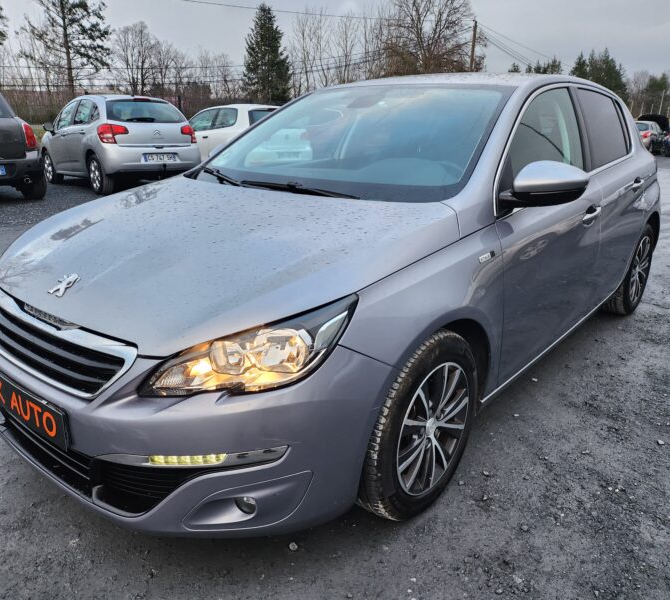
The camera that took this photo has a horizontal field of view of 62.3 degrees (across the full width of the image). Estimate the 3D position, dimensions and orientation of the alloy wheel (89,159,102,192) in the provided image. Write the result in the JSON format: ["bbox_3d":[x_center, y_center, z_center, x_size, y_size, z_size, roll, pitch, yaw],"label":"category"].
[{"bbox_3d":[-3.689,-1.960,8.710,0.190,0.480,0.480,-14,22,-40],"label":"alloy wheel"}]

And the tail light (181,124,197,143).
[{"bbox_3d":[-2.365,-2.672,8.930,0.370,0.290,0.300,-14,22,-38],"label":"tail light"}]

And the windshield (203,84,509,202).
[{"bbox_3d":[0.024,-0.726,2.419,1.420,0.160,0.970,15,51,38],"label":"windshield"}]

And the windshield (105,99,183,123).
[{"bbox_3d":[-2.899,-2.921,8.667,1.260,0.370,0.160,-14,-12,-40],"label":"windshield"}]

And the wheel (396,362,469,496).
[{"bbox_3d":[0.268,0.394,1.782,0.150,0.435,0.435,14,22,38],"label":"wheel"}]

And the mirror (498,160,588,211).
[{"bbox_3d":[0.735,-0.411,1.929,0.250,0.160,0.180,15,23,38],"label":"mirror"}]

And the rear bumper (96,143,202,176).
[{"bbox_3d":[-2.816,-2.186,8.675,1.660,0.480,0.500,-14,22,-38],"label":"rear bumper"}]

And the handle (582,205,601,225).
[{"bbox_3d":[1.159,-0.387,2.502,0.050,0.065,0.210,15,23,38],"label":"handle"}]

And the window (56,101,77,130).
[{"bbox_3d":[-4.564,-3.129,9.427,0.130,0.450,0.950,-14,22,-38],"label":"window"}]

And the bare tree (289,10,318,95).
[{"bbox_3d":[-1.889,-13.382,33.463,1.900,7.500,1.900,-1,18,-3],"label":"bare tree"}]

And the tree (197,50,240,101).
[{"bbox_3d":[-9.445,-16.796,44.151,3.400,5.700,3.400,0,17,0],"label":"tree"}]

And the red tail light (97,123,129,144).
[{"bbox_3d":[-3.308,-2.486,8.316,0.390,0.280,0.220,-9,19,-29],"label":"red tail light"}]

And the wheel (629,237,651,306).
[{"bbox_3d":[1.970,-0.213,3.708,0.150,0.435,0.435,14,22,38],"label":"wheel"}]

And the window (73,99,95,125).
[{"bbox_3d":[-3.904,-2.946,8.695,0.120,0.400,0.900,-14,22,-38],"label":"window"}]

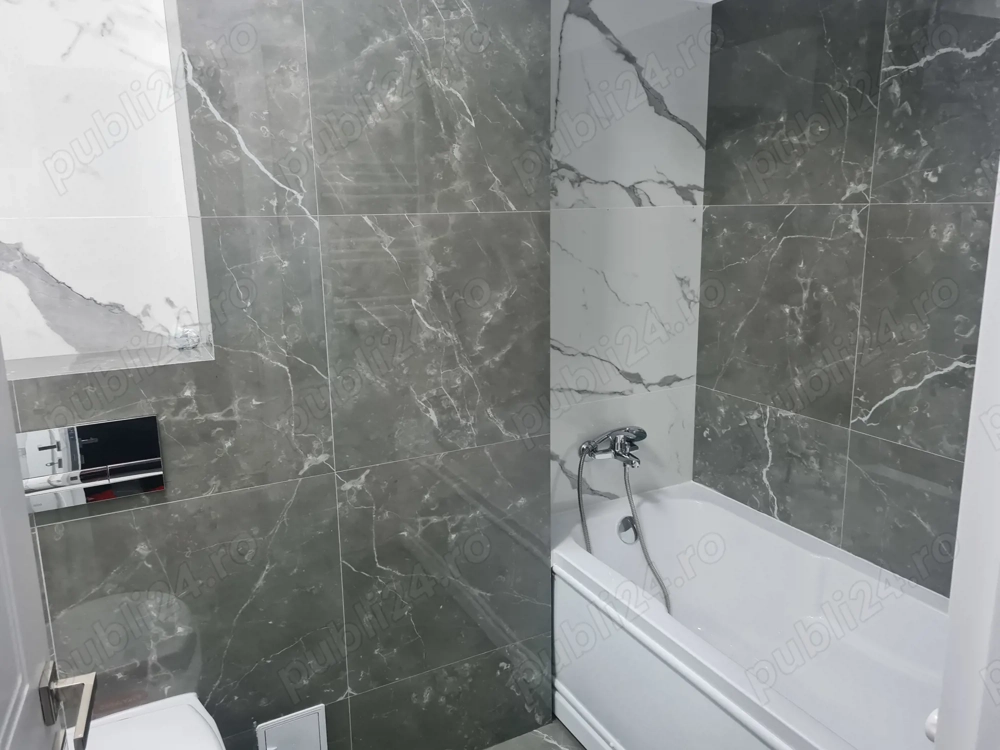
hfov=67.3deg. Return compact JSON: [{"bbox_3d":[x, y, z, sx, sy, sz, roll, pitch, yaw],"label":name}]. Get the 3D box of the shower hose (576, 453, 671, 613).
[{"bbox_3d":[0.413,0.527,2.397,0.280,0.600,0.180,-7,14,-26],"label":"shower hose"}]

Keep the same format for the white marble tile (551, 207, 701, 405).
[{"bbox_3d":[0.402,-0.226,2.400,0.600,0.600,0.015,-7,14,-26],"label":"white marble tile"}]

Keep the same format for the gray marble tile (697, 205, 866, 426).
[{"bbox_3d":[0.819,-0.203,2.261,0.015,0.600,0.605,-7,14,-26],"label":"gray marble tile"}]

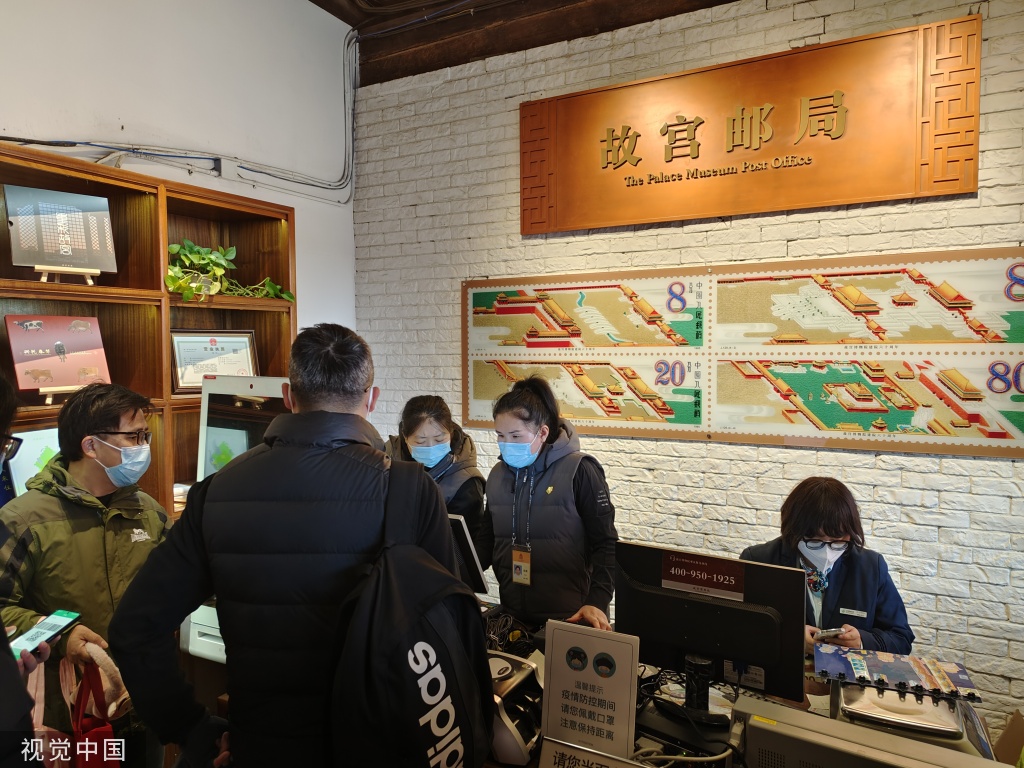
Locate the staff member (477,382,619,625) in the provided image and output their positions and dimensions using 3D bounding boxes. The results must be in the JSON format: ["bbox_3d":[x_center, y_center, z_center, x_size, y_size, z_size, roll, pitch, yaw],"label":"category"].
[{"bbox_3d":[0.104,0.773,2.123,0.470,1.590,0.350,1,3,29],"label":"staff member"}]

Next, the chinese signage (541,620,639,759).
[{"bbox_3d":[0.163,0.670,1.458,0.210,0.295,0.035,1,-3,24],"label":"chinese signage"}]

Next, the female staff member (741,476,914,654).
[{"bbox_3d":[0.896,0.927,1.939,0.470,1.290,0.570,1,3,27],"label":"female staff member"}]

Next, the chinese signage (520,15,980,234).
[{"bbox_3d":[0.811,-0.963,2.696,1.740,0.595,0.040,1,3,27],"label":"chinese signage"}]

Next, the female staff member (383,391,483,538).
[{"bbox_3d":[-0.263,0.798,2.380,0.460,1.520,0.340,0,3,10],"label":"female staff member"}]

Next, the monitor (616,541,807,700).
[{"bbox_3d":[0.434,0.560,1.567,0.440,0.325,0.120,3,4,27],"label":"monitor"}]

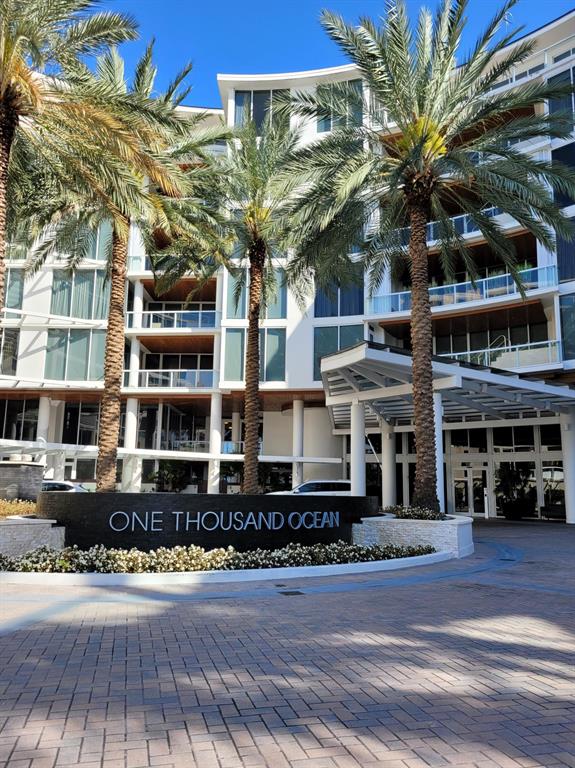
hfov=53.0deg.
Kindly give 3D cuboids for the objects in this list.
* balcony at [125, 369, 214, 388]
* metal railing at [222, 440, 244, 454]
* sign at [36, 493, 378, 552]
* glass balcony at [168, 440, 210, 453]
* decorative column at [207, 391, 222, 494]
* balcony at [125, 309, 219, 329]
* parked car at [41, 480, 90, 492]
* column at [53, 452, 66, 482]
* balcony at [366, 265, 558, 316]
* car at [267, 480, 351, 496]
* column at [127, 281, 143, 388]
[{"bbox_3d":[-7.044,-0.311,33.987,5.400,1.106,0.150,0,-9,5],"label":"balcony"},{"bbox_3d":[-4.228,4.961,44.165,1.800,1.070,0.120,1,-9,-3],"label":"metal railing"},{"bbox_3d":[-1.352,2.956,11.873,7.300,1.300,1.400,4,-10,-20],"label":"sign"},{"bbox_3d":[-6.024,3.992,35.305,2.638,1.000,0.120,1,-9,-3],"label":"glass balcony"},{"bbox_3d":[-4.364,4.081,34.683,0.680,6.800,0.680,1,-9,0],"label":"decorative column"},{"bbox_3d":[-7.240,-3.925,35.567,6.000,1.080,0.120,1,-9,2],"label":"balcony"},{"bbox_3d":[-11.539,5.258,26.971,4.600,1.630,1.850,1,-9,3],"label":"parked car"},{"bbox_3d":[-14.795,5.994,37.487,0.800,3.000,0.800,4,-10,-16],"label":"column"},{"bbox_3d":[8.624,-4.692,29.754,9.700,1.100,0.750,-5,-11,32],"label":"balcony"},{"bbox_3d":[1.010,5.779,28.951,4.900,1.750,1.950,0,-9,5],"label":"car"},{"bbox_3d":[-9.165,-3.052,34.941,0.550,6.729,0.550,1,-9,0],"label":"column"}]

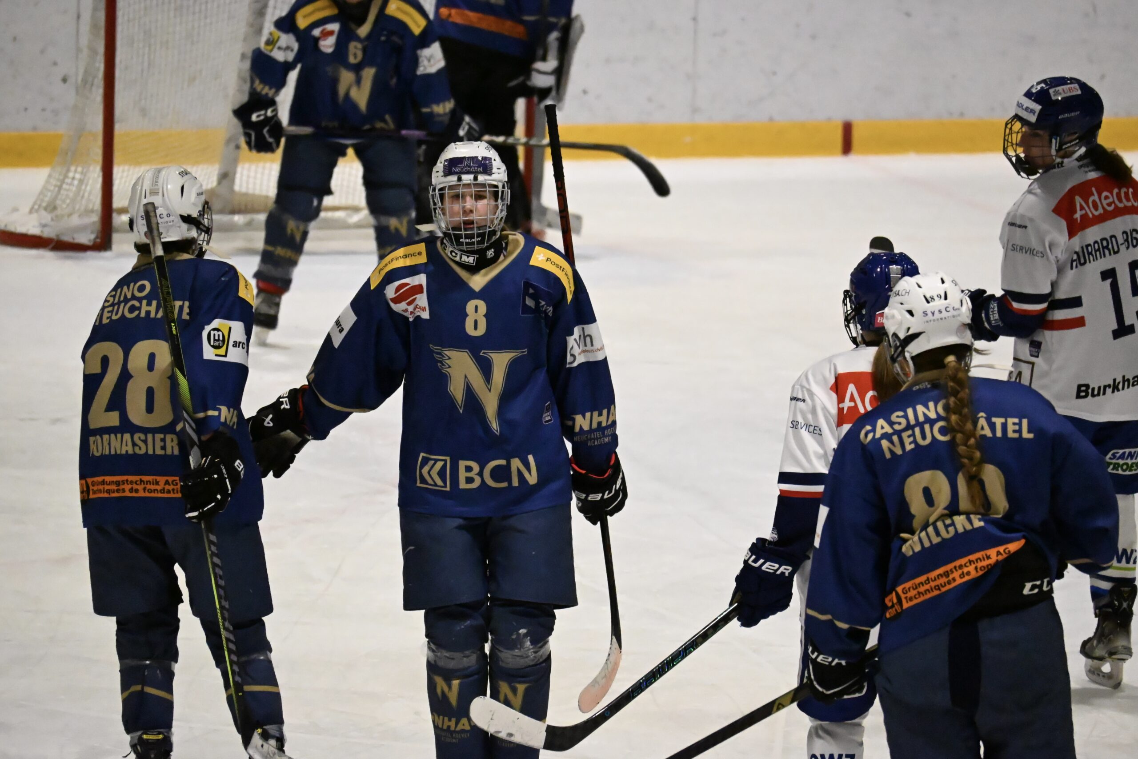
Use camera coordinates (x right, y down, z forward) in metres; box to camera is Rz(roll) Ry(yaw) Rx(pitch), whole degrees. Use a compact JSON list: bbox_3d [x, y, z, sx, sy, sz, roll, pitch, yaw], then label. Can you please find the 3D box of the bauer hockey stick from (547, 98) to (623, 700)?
[{"bbox_3d":[-0.002,0.075,26.157,0.075,1.726,0.260,-12,-15,18],"label":"bauer hockey stick"}]

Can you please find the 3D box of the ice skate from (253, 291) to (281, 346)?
[{"bbox_3d":[-1.178,-0.255,38.850,0.105,0.245,0.290,8,5,4],"label":"ice skate"}]

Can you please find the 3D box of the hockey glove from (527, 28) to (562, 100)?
[{"bbox_3d":[-0.106,-1.364,43.000,0.165,0.320,0.170,1,6,-17],"label":"hockey glove"}]

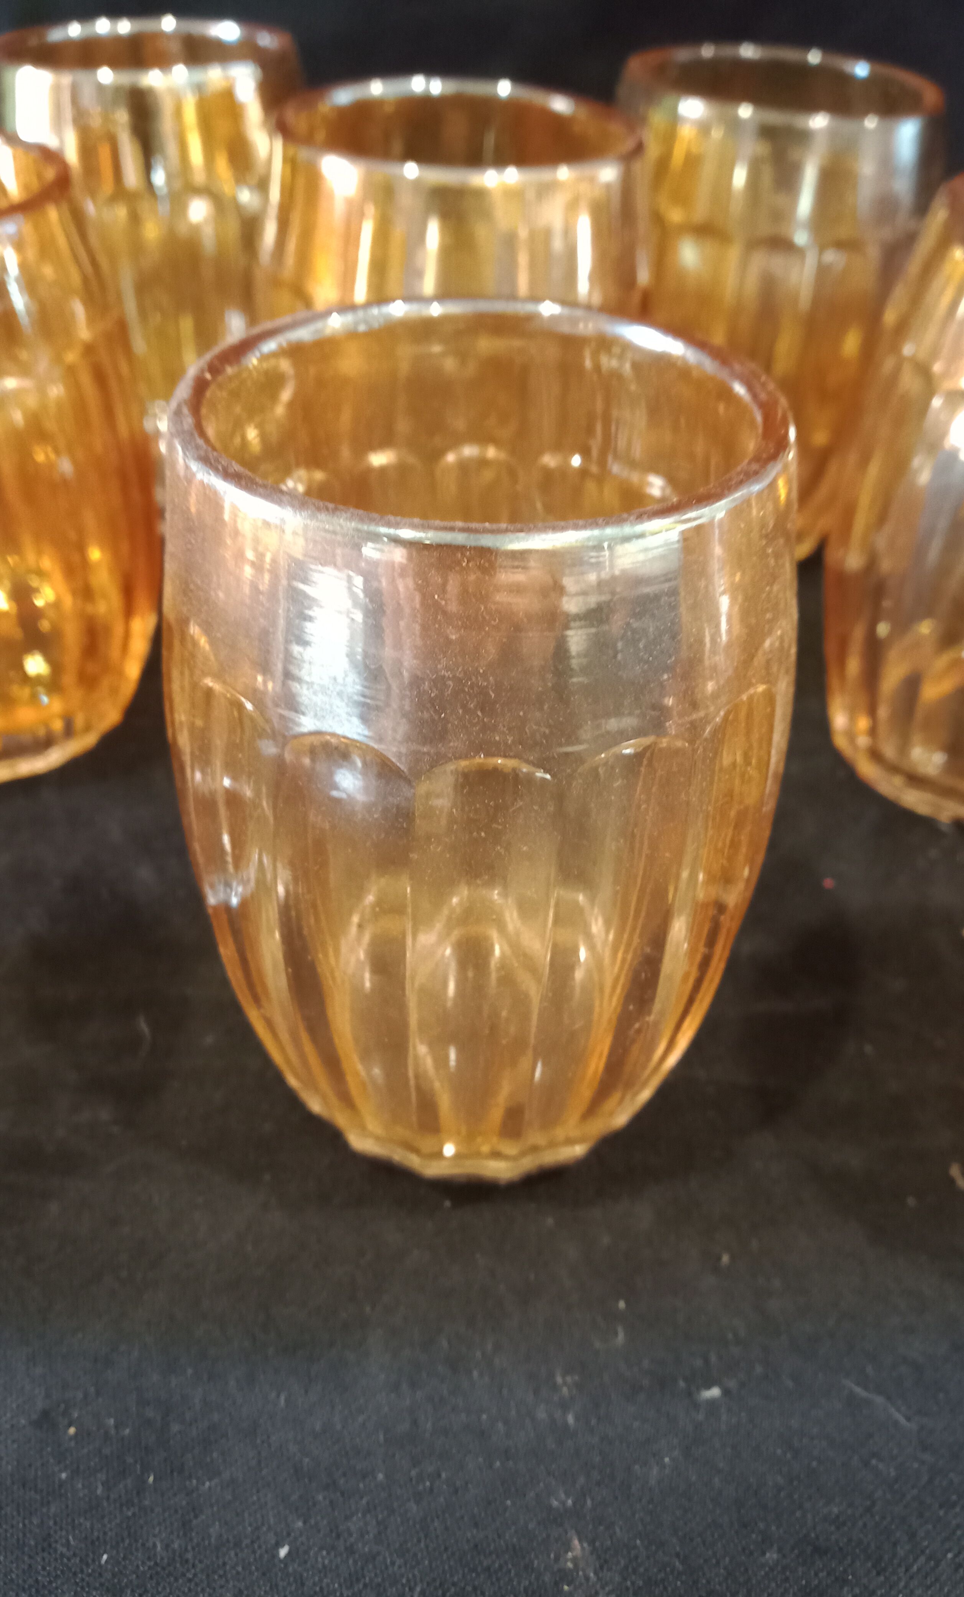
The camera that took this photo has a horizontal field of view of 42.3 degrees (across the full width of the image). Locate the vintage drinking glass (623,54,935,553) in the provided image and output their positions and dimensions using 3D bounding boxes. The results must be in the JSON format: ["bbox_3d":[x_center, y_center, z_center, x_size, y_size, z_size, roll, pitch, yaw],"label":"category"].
[{"bbox_3d":[0.058,-0.107,0.282,0.076,0.100,0.076,1,40,0],"label":"vintage drinking glass"}]

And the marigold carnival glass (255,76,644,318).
[{"bbox_3d":[-0.006,-0.082,0.251,0.076,0.100,0.076,1,40,0],"label":"marigold carnival glass"}]

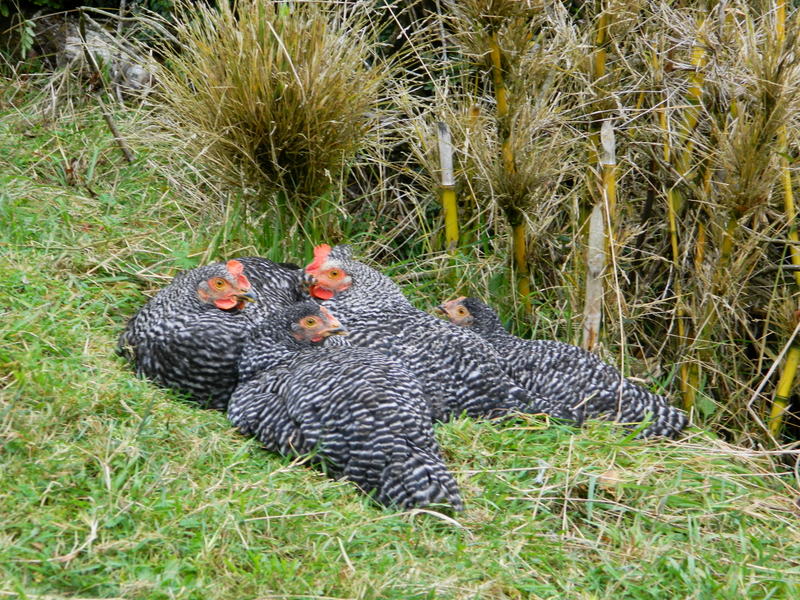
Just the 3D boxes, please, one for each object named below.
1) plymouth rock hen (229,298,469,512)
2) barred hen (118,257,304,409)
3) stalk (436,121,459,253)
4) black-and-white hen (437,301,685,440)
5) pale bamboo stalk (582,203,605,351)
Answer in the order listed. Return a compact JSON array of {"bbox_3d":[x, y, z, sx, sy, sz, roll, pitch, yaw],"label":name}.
[{"bbox_3d":[-0.068,0.135,2.500,0.190,0.210,0.360,-15,23,-39],"label":"plymouth rock hen"},{"bbox_3d":[-0.249,0.045,2.620,0.200,0.205,0.330,8,20,23],"label":"barred hen"},{"bbox_3d":[0.077,-0.184,3.150,0.024,0.222,0.024,-5,18,2],"label":"stalk"},{"bbox_3d":[0.222,0.094,2.750,0.370,0.180,0.175,10,21,28],"label":"black-and-white hen"},{"bbox_3d":[0.294,-0.036,2.950,0.023,0.238,0.023,3,18,-1],"label":"pale bamboo stalk"}]

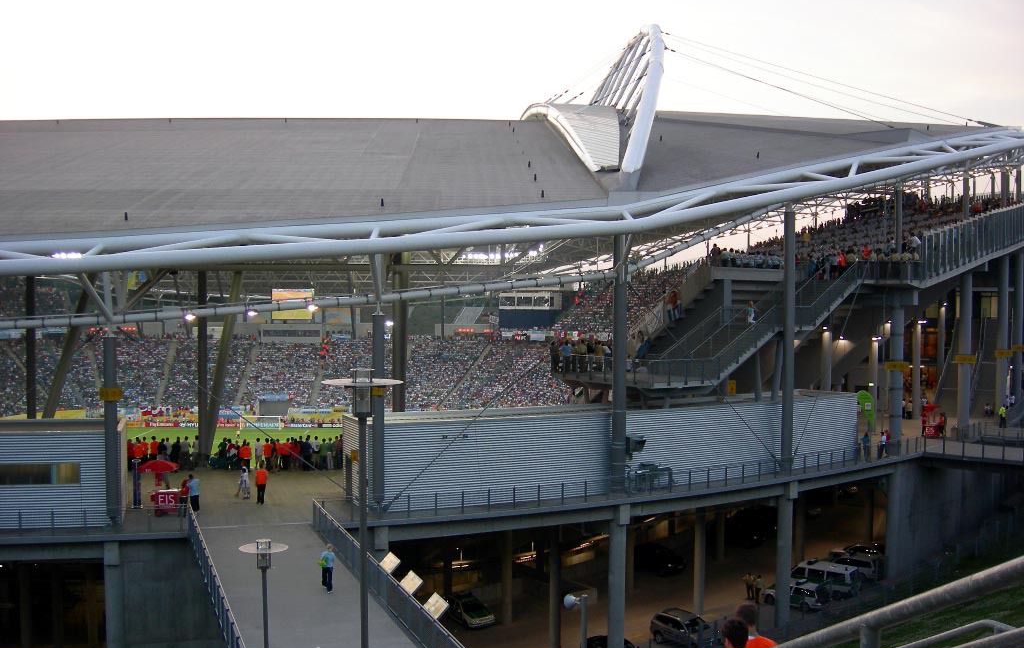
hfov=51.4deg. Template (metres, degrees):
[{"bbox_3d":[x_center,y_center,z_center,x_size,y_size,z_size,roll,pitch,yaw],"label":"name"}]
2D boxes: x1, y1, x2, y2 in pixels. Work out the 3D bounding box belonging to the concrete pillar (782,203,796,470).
[{"bbox_3d":[15.954,0.837,61.500,0.660,15.247,0.660,1,2,15],"label":"concrete pillar"}]

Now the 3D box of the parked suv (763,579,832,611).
[{"bbox_3d":[17.750,16.731,66.972,1.800,1.560,4.600,-2,3,-42],"label":"parked suv"}]

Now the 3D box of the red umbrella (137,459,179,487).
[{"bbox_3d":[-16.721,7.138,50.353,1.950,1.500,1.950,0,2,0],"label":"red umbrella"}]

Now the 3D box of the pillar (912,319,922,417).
[{"bbox_3d":[33.067,3.636,87.000,0.670,8.170,0.670,1,2,21],"label":"pillar"}]

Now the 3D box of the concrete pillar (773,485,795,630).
[{"bbox_3d":[15.325,13.156,60.000,0.830,8.110,0.830,0,2,0],"label":"concrete pillar"}]

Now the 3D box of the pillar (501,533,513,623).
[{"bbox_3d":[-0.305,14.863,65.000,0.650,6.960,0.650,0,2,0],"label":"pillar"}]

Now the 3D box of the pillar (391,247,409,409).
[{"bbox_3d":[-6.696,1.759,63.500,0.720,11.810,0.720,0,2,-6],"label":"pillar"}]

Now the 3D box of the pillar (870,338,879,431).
[{"bbox_3d":[26.980,4.454,79.259,0.600,6.900,0.600,0,2,0],"label":"pillar"}]

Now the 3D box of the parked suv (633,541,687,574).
[{"bbox_3d":[10.608,17.495,79.768,1.850,1.680,4.550,-2,3,-42],"label":"parked suv"}]

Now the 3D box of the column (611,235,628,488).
[{"bbox_3d":[5.603,2.007,55.500,0.700,13.342,0.700,1,2,6],"label":"column"}]

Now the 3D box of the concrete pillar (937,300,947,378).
[{"bbox_3d":[37.465,2.576,93.000,0.680,8.908,0.680,1,2,22],"label":"concrete pillar"}]

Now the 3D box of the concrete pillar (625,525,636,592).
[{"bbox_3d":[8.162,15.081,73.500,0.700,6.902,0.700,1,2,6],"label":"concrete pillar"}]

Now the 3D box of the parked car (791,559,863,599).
[{"bbox_3d":[20.660,17.258,71.800,4.800,1.980,1.850,1,2,35],"label":"parked car"}]

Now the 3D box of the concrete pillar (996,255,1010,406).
[{"bbox_3d":[41.049,1.022,89.119,0.800,13.000,0.800,0,2,0],"label":"concrete pillar"}]

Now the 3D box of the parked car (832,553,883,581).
[{"bbox_3d":[24.651,17.523,77.972,4.600,1.500,1.780,2,3,36],"label":"parked car"}]

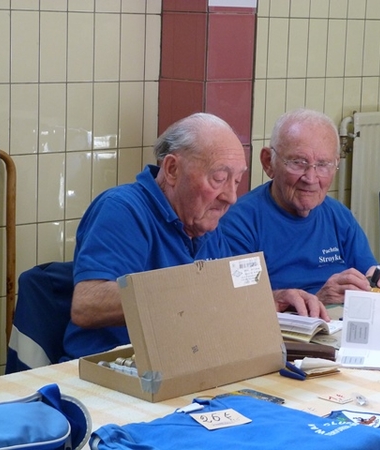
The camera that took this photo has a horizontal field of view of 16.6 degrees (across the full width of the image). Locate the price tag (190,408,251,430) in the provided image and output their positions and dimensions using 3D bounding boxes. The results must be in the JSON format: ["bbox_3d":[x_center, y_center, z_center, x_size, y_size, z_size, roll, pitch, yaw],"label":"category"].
[{"bbox_3d":[0.047,0.296,1.991,0.079,0.003,0.060,-5,16,-31],"label":"price tag"}]

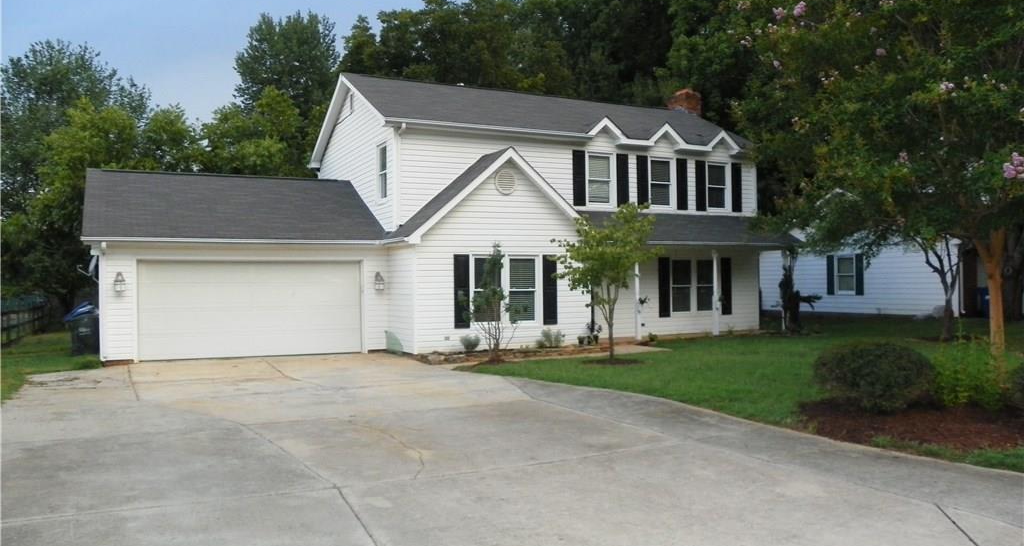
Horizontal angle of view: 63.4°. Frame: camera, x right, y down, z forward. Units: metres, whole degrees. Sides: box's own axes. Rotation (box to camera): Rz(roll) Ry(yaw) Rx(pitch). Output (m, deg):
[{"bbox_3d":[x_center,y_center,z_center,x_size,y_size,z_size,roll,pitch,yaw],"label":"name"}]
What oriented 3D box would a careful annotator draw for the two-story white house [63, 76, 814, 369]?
[{"bbox_3d":[-1.908,-1.800,23.615,18.210,7.630,9.750,0,-1,-26],"label":"two-story white house"}]

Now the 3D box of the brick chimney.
[{"bbox_3d":[5.912,-5.664,28.195,0.650,1.030,1.040,0,-1,-26],"label":"brick chimney"}]

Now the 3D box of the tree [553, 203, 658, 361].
[{"bbox_3d":[1.930,0.175,17.100,2.100,3.250,2.100,0,-1,0],"label":"tree"}]

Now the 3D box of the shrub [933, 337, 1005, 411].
[{"bbox_3d":[5.181,1.158,9.400,0.750,0.820,0.720,0,-1,-26],"label":"shrub"}]

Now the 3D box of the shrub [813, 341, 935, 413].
[{"bbox_3d":[4.103,1.169,9.400,1.320,0.780,1.280,0,-1,-26],"label":"shrub"}]

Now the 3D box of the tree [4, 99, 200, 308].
[{"bbox_3d":[-18.292,-2.792,37.000,8.200,9.900,8.000,0,-1,-26],"label":"tree"}]

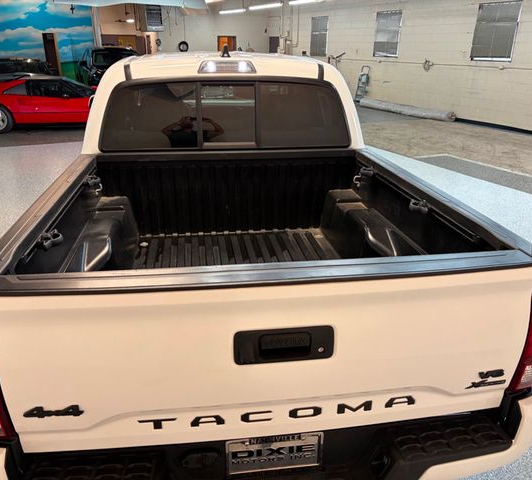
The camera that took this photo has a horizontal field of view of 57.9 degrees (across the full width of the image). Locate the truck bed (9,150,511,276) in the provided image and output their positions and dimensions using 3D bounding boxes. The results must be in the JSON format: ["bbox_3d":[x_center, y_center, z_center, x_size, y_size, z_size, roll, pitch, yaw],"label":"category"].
[{"bbox_3d":[-0.081,0.007,2.124,1.470,0.500,1.570,-2,22,-8],"label":"truck bed"}]

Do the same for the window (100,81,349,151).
[{"bbox_3d":[-0.216,-0.722,2.775,1.420,0.410,0.060,-2,6,-8],"label":"window"}]

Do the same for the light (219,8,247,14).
[{"bbox_3d":[-1.156,-7.770,16.358,0.130,0.110,2.440,-9,24,-24],"label":"light"}]

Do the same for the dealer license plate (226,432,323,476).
[{"bbox_3d":[0.029,0.683,1.533,0.310,0.157,0.015,-2,27,-8],"label":"dealer license plate"}]

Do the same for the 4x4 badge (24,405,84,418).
[{"bbox_3d":[-0.583,0.477,1.325,0.162,0.038,0.008,-2,22,-8],"label":"4x4 badge"}]

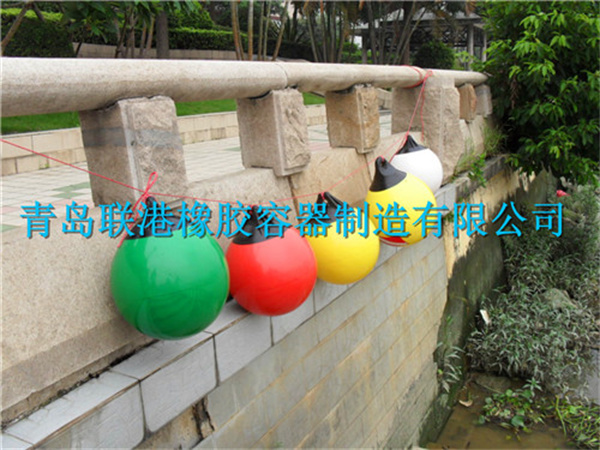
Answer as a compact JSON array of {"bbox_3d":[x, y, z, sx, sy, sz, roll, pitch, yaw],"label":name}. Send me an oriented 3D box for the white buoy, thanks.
[{"bbox_3d":[0.799,-0.391,4.222,0.380,0.470,0.380,-11,12,0],"label":"white buoy"}]

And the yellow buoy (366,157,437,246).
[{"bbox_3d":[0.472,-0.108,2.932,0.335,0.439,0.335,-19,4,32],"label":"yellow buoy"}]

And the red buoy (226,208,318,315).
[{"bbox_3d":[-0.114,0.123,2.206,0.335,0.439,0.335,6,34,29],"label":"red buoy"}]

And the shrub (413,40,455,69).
[{"bbox_3d":[4.181,-5.089,19.000,1.310,1.400,1.310,-4,12,0],"label":"shrub"}]

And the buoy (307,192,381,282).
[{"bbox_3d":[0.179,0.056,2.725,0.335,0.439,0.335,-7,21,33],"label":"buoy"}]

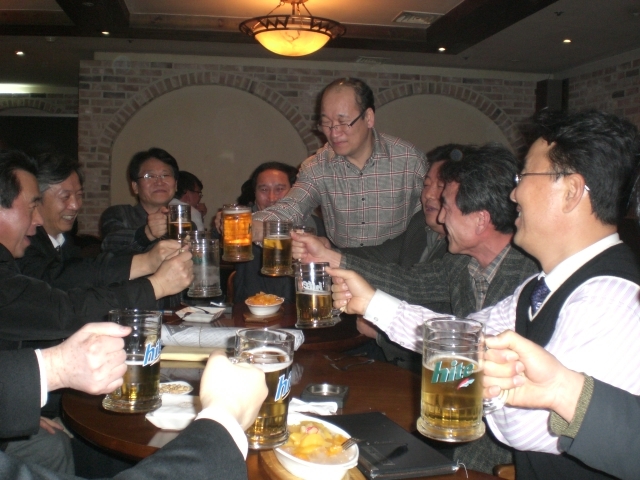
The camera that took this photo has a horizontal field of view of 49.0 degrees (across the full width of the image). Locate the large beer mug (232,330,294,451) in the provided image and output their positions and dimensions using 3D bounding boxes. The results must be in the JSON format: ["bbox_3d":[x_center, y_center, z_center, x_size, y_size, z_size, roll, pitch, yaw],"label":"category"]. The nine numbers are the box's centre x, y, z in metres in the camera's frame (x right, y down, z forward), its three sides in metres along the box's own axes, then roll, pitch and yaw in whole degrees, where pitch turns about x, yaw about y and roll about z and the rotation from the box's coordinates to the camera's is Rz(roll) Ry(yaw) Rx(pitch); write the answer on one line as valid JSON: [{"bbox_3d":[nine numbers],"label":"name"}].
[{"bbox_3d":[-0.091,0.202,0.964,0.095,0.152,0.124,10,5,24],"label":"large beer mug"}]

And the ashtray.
[{"bbox_3d":[0.012,0.351,1.588,0.095,0.023,0.095,2,5,9],"label":"ashtray"}]

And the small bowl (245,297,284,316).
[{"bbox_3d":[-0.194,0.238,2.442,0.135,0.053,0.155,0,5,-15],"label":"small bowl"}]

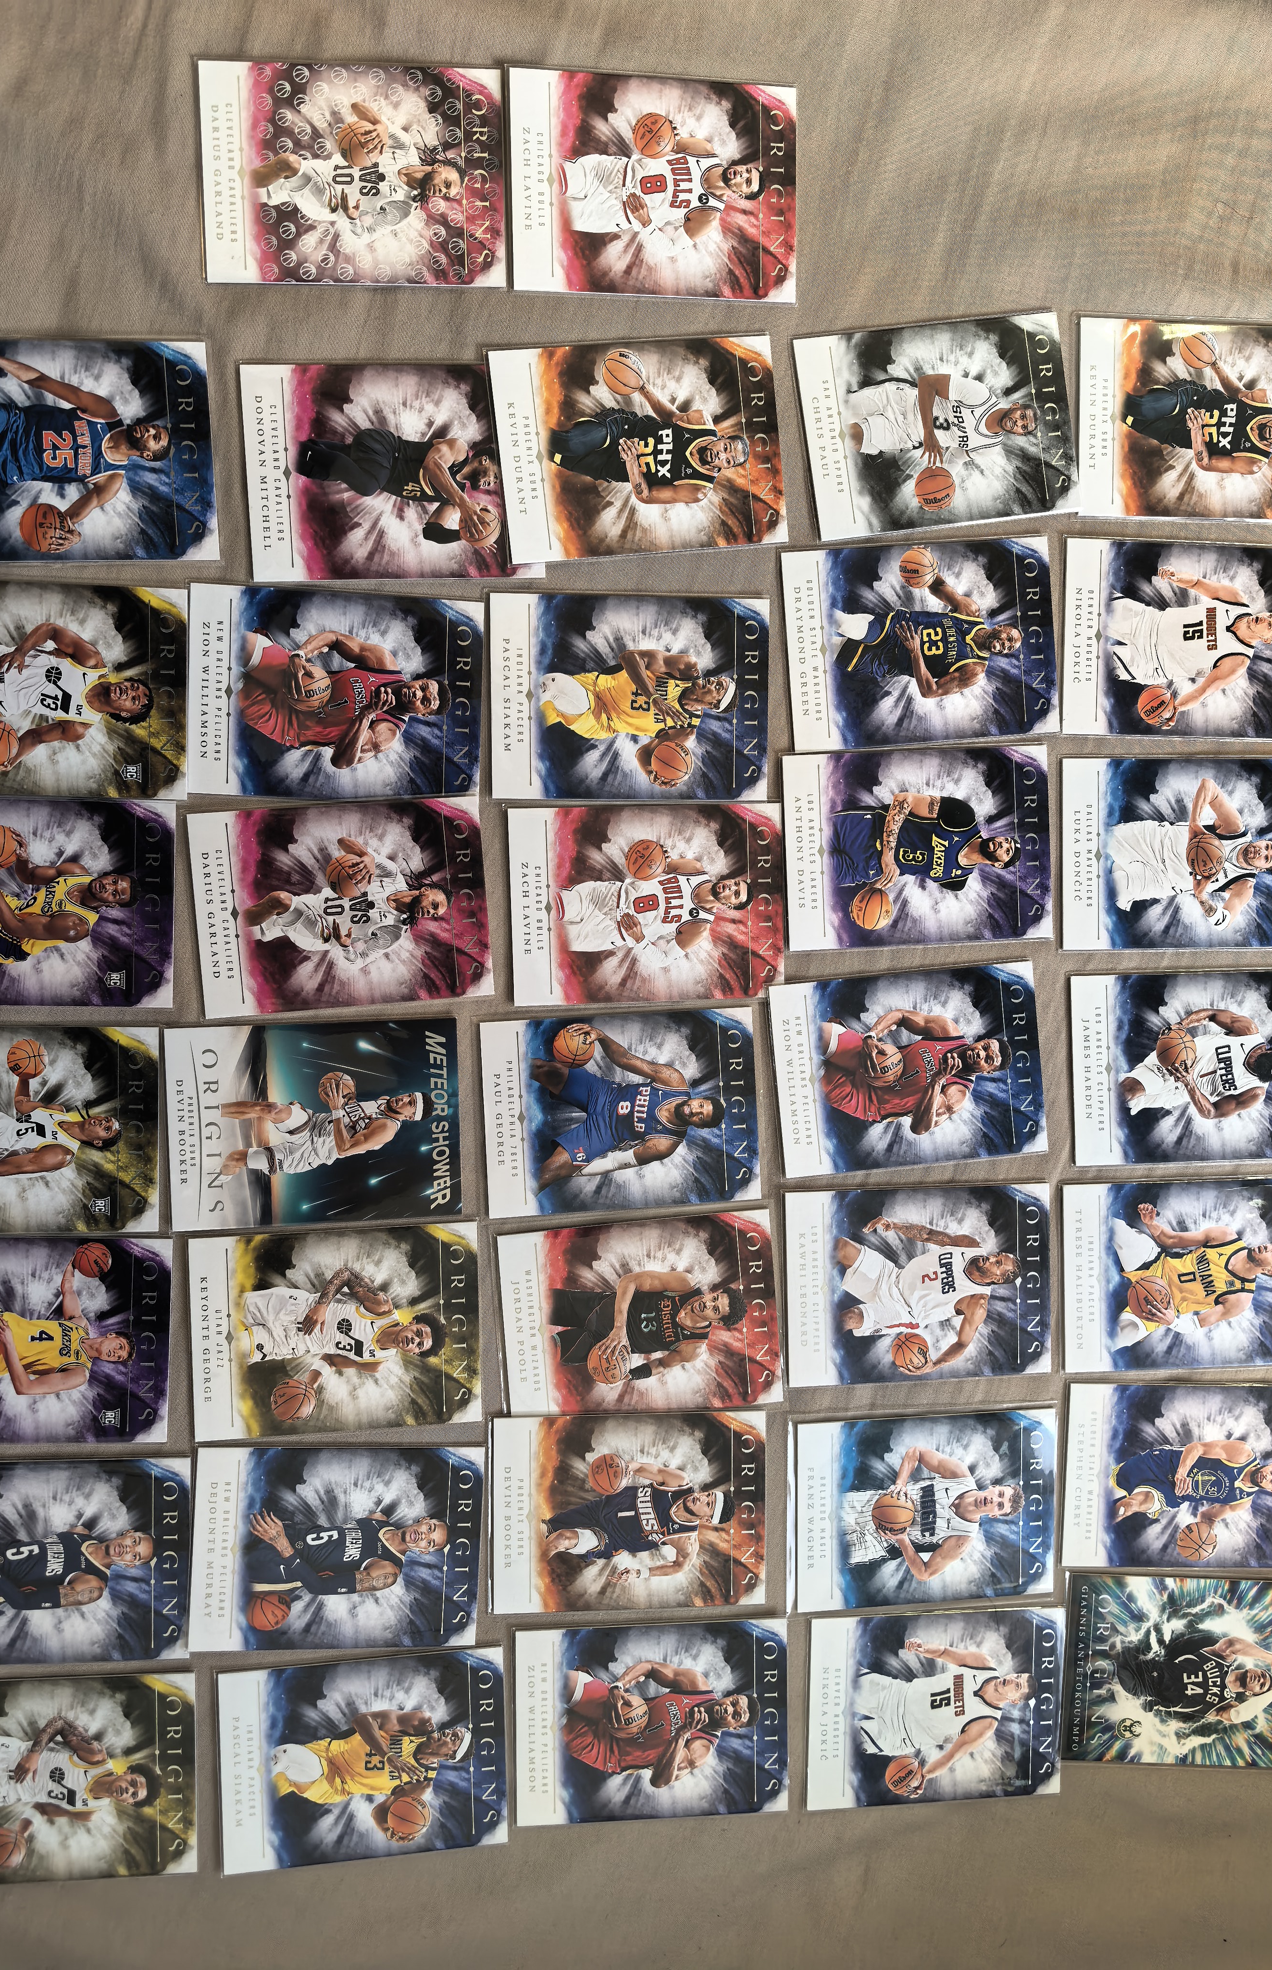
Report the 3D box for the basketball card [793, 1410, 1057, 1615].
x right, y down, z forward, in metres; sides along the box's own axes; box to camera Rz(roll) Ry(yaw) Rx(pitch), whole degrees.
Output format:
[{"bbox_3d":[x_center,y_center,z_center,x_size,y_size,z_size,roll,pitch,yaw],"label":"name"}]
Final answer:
[{"bbox_3d":[0.098,0.176,0.457,0.089,0.001,0.064,-1,93,-7],"label":"basketball card"}]

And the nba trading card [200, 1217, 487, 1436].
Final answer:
[{"bbox_3d":[-0.094,0.109,0.430,0.089,0.001,0.064,-2,93,-7],"label":"nba trading card"}]

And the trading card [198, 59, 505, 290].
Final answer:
[{"bbox_3d":[-0.084,-0.243,0.410,0.089,0.001,0.064,-2,93,-5],"label":"trading card"}]

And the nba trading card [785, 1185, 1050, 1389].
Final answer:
[{"bbox_3d":[0.094,0.099,0.451,0.089,0.001,0.064,-1,92,-6],"label":"nba trading card"}]

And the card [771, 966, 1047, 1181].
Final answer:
[{"bbox_3d":[0.090,0.028,0.449,0.089,0.001,0.064,-5,93,-7],"label":"card"}]

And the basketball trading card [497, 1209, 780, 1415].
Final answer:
[{"bbox_3d":[0.002,0.108,0.442,0.089,0.001,0.064,-4,92,-7],"label":"basketball trading card"}]

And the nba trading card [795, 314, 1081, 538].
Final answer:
[{"bbox_3d":[0.098,-0.180,0.441,0.089,0.001,0.064,-9,94,-7],"label":"nba trading card"}]

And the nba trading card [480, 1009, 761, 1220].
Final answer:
[{"bbox_3d":[-0.005,0.041,0.444,0.089,0.001,0.064,-3,93,-6],"label":"nba trading card"}]

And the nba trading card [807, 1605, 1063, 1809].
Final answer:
[{"bbox_3d":[0.102,0.244,0.461,0.089,0.001,0.064,1,91,-8],"label":"nba trading card"}]

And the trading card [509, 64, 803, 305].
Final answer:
[{"bbox_3d":[0.006,-0.246,0.422,0.089,0.001,0.064,-1,97,-8],"label":"trading card"}]

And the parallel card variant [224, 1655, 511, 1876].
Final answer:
[{"bbox_3d":[-0.086,0.246,0.434,0.089,0.001,0.064,-2,92,-8],"label":"parallel card variant"}]

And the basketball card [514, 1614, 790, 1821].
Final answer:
[{"bbox_3d":[0.006,0.240,0.446,0.089,0.001,0.064,0,91,-5],"label":"basketball card"}]

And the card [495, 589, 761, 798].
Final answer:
[{"bbox_3d":[-0.002,-0.091,0.434,0.089,0.001,0.064,-1,96,-7],"label":"card"}]

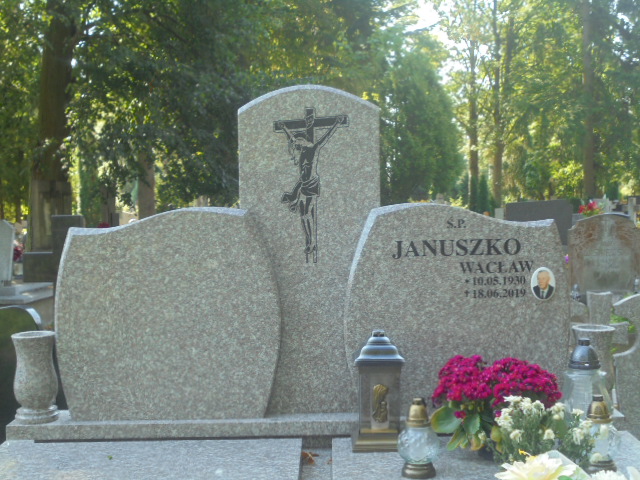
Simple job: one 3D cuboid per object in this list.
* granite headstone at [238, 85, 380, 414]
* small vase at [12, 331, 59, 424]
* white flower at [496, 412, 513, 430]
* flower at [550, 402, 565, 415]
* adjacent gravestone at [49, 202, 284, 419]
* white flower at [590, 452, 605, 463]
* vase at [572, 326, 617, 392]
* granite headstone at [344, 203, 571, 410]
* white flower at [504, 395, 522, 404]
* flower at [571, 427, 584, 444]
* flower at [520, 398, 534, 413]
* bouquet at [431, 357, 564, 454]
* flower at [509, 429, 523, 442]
[{"bbox_3d":[-0.036,0.038,3.268,0.504,1.172,0.080,-1,3,0],"label":"granite headstone"},{"bbox_3d":[-1.011,0.488,3.235,0.159,0.301,0.159,-1,3,0],"label":"small vase"},{"bbox_3d":[0.548,0.539,2.690,0.048,0.048,0.048,-1,3,0],"label":"white flower"},{"bbox_3d":[0.711,0.504,2.710,0.042,0.036,0.042,-1,4,0],"label":"flower"},{"bbox_3d":[-0.533,0.262,3.219,0.795,0.743,0.070,-1,3,0],"label":"adjacent gravestone"},{"bbox_3d":[0.796,0.624,2.600,0.040,0.029,0.038,-1,4,0],"label":"white flower"},{"bbox_3d":[0.959,0.449,3.171,0.150,0.282,0.150,-1,4,0],"label":"vase"},{"bbox_3d":[0.467,0.236,3.113,0.762,0.727,0.080,-1,4,0],"label":"granite headstone"},{"bbox_3d":[0.572,0.472,2.680,0.050,0.032,0.045,-1,4,0],"label":"white flower"},{"bbox_3d":[0.756,0.574,2.660,0.041,0.048,0.041,-1,3,0],"label":"flower"},{"bbox_3d":[0.623,0.497,2.720,0.042,0.038,0.042,-1,3,0],"label":"flower"},{"bbox_3d":[0.552,0.519,2.850,0.400,0.310,0.300,-1,4,0],"label":"bouquet"},{"bbox_3d":[0.574,0.574,2.660,0.041,0.037,0.041,-1,3,0],"label":"flower"}]

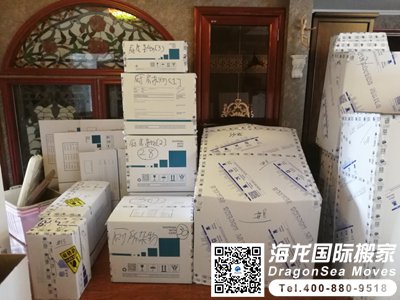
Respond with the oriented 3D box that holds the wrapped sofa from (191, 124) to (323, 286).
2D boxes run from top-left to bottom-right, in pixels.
[{"bbox_3d":[0.422,0.385,2.554,0.870,1.090,0.840,1,11,3],"label":"wrapped sofa"}]

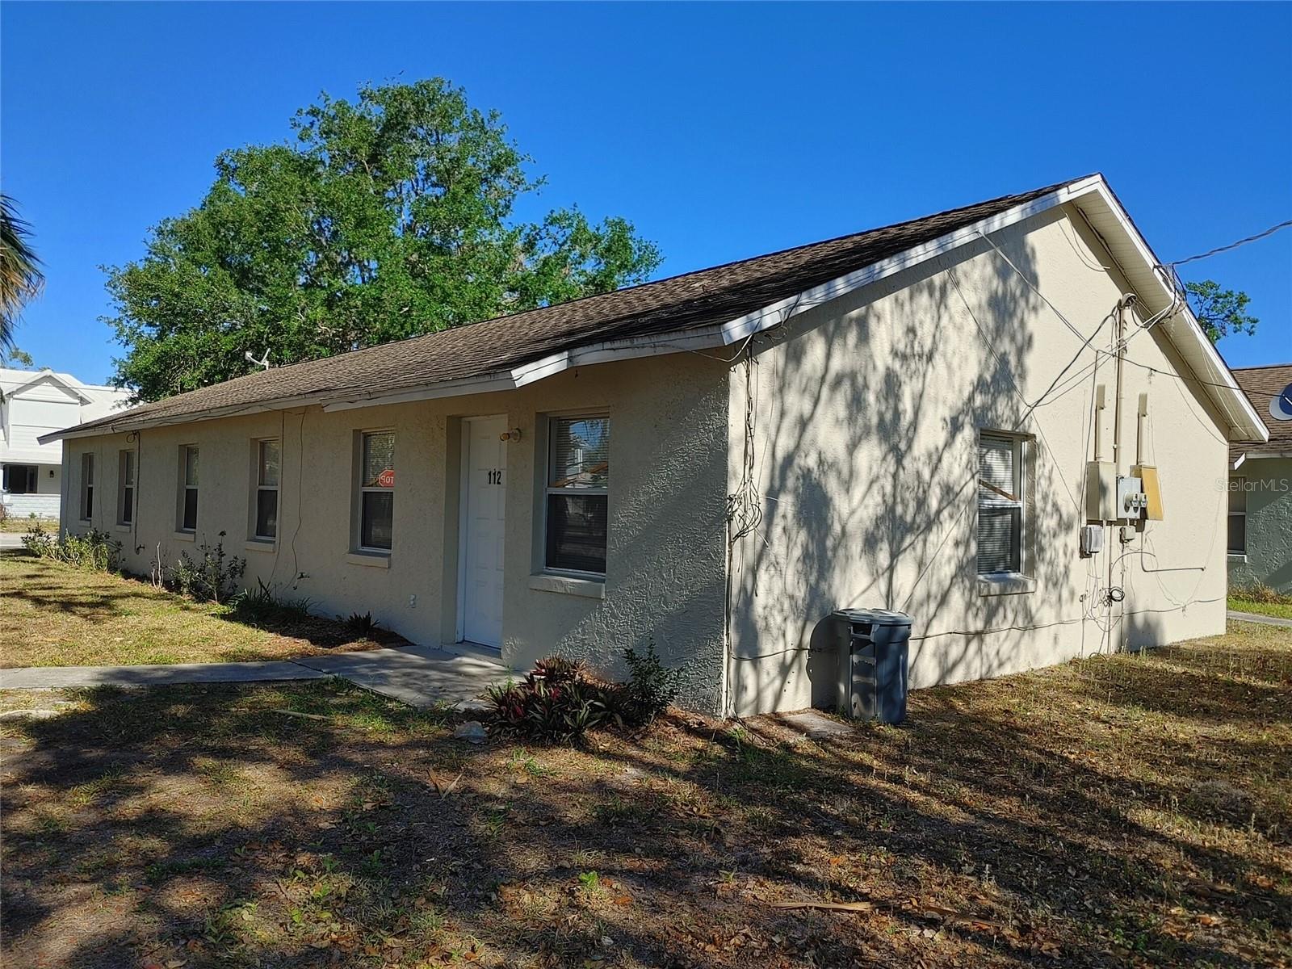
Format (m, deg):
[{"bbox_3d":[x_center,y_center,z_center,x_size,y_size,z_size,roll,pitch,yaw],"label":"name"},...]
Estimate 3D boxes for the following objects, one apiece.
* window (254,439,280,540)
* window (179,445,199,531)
[{"bbox_3d":[-4.733,0.065,12.378,0.100,1.280,0.960,3,-2,-42],"label":"window"},{"bbox_3d":[-6.760,0.059,14.644,0.100,1.280,0.960,3,-2,-42],"label":"window"}]

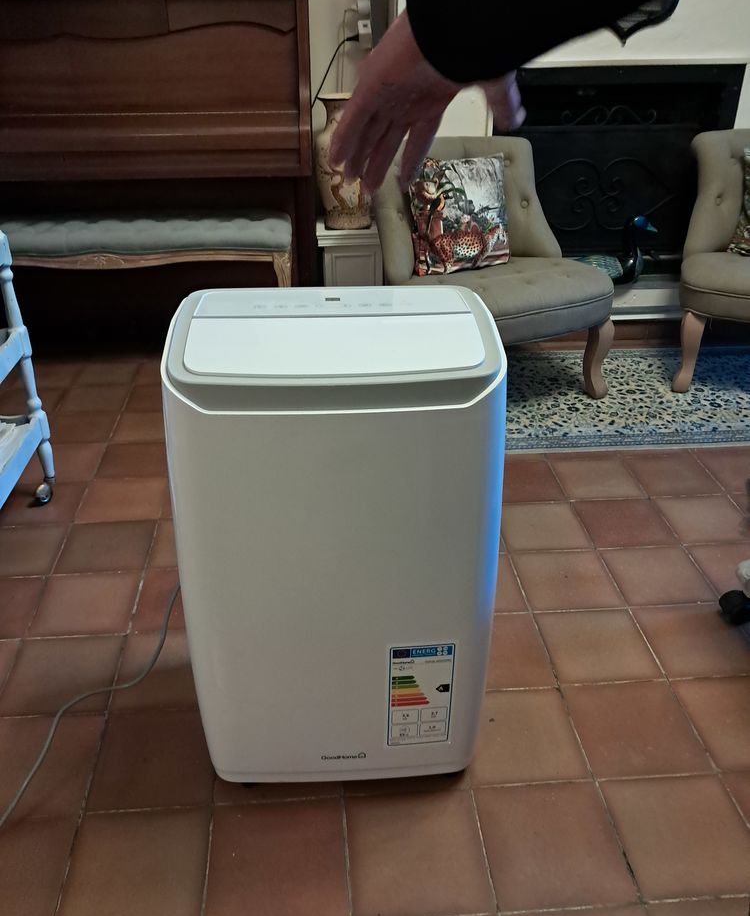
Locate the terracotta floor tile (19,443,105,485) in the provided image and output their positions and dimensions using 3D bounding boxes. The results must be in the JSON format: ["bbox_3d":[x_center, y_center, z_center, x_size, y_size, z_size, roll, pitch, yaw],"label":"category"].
[{"bbox_3d":[-0.857,0.019,2.142,0.200,0.015,0.198,-2,30,-4],"label":"terracotta floor tile"}]

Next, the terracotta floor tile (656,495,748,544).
[{"bbox_3d":[0.804,0.156,1.900,0.200,0.013,0.197,-2,30,-4],"label":"terracotta floor tile"}]

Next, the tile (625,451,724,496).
[{"bbox_3d":[0.787,0.056,2.073,0.200,0.013,0.197,-2,30,-4],"label":"tile"}]

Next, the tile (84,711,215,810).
[{"bbox_3d":[-0.364,0.505,1.305,0.200,0.015,0.198,-2,30,-4],"label":"tile"}]

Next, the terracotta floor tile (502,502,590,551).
[{"bbox_3d":[0.403,0.171,1.886,0.200,0.015,0.197,-2,30,-4],"label":"terracotta floor tile"}]

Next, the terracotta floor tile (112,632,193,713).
[{"bbox_3d":[-0.381,0.405,1.478,0.200,0.015,0.197,-2,30,-4],"label":"terracotta floor tile"}]

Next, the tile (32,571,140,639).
[{"bbox_3d":[-0.602,0.312,1.637,0.200,0.015,0.197,-2,30,-4],"label":"tile"}]

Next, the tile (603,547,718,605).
[{"bbox_3d":[0.618,0.262,1.712,0.200,0.013,0.197,-2,30,-4],"label":"tile"}]

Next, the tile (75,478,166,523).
[{"bbox_3d":[-0.636,0.112,1.984,0.200,0.015,0.198,-2,30,-4],"label":"tile"}]

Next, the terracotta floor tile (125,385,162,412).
[{"bbox_3d":[-0.678,-0.188,2.486,0.200,0.013,0.197,-2,30,-4],"label":"terracotta floor tile"}]

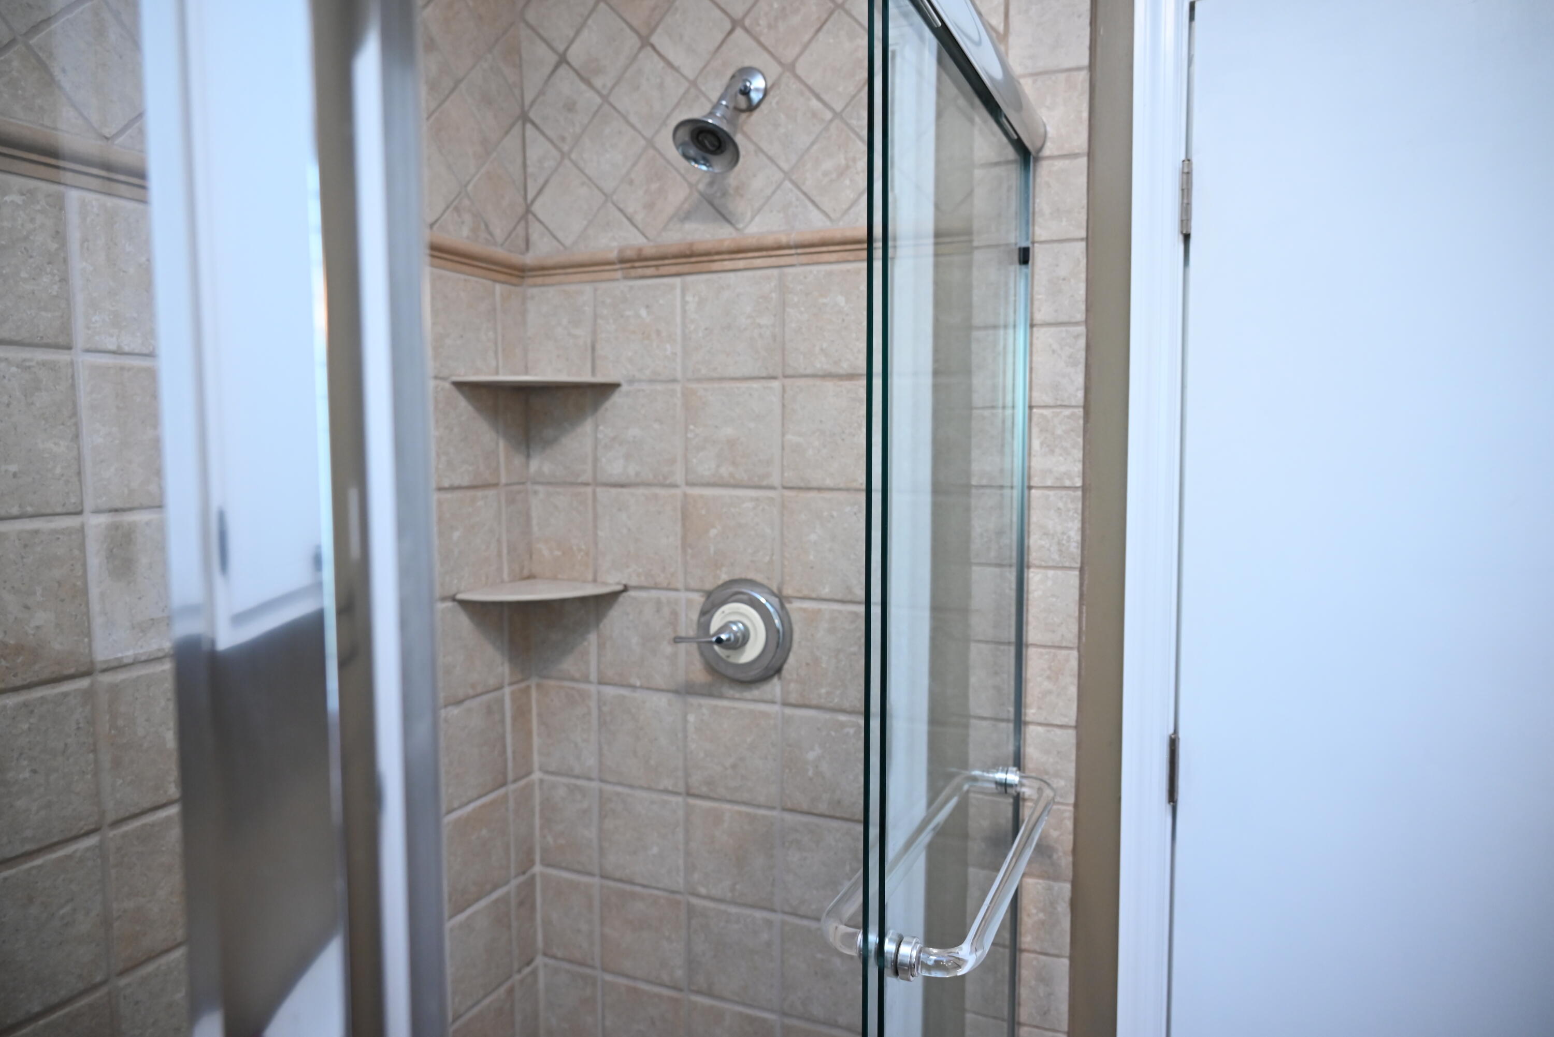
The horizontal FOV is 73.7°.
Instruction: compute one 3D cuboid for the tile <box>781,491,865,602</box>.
[{"bbox_3d":[0.079,0.041,1.476,0.153,0.153,0.010,2,5,23],"label":"tile"}]

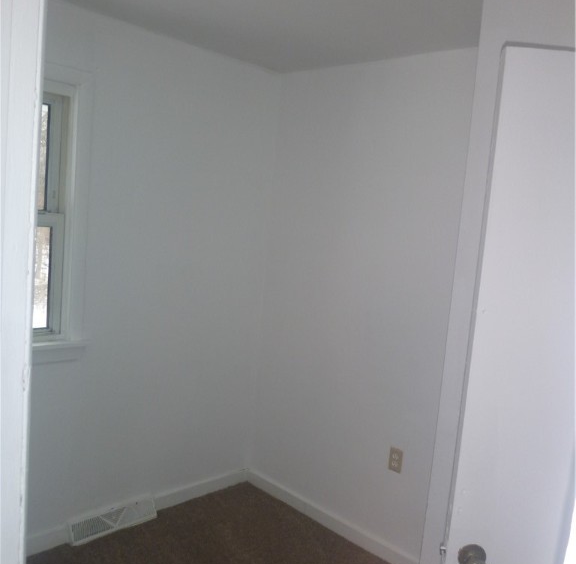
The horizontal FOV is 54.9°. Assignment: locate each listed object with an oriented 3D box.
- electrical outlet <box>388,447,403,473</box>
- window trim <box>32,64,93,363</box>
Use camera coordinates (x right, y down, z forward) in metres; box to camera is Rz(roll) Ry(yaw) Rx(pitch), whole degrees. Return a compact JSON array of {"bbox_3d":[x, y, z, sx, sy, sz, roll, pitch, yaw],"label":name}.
[{"bbox_3d":[0.520,0.863,2.677,0.009,0.113,0.069,-1,8,-45],"label":"electrical outlet"},{"bbox_3d":[-1.203,-0.281,2.232,0.860,1.314,0.060,-1,8,-45],"label":"window trim"}]

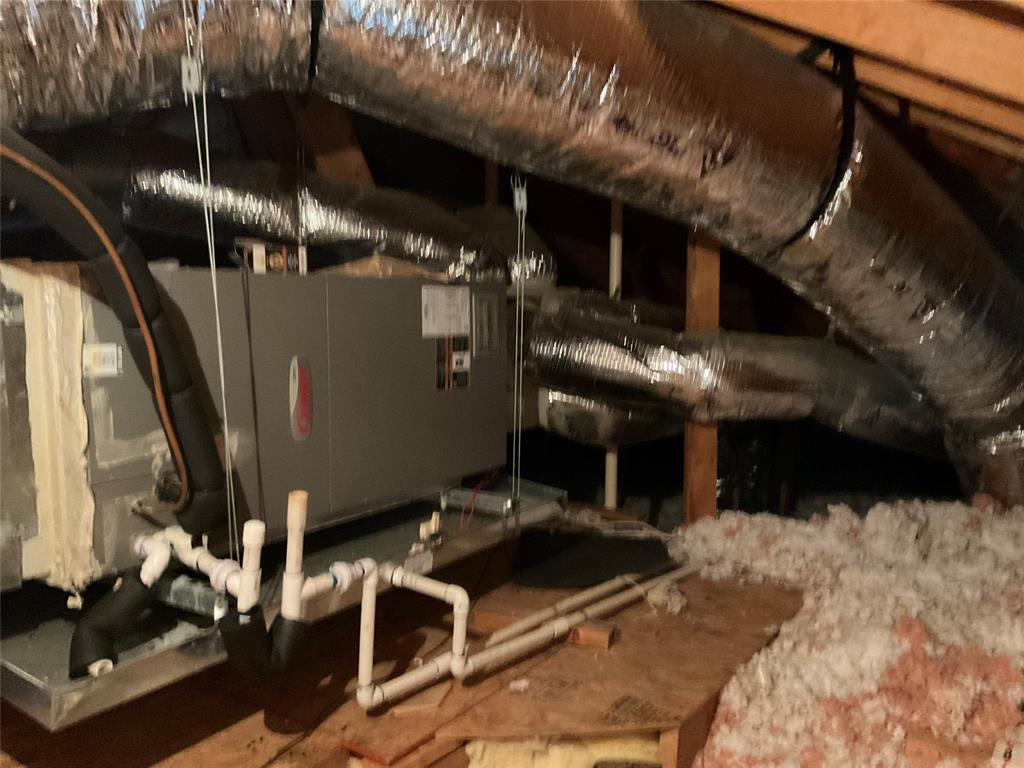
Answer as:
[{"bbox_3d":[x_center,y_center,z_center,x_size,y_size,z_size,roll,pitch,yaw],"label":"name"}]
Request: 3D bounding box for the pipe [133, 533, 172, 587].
[{"bbox_3d":[-0.576,0.281,1.375,0.068,0.085,0.055,3,5,28],"label":"pipe"}]

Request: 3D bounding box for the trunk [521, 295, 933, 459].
[{"bbox_3d":[0.625,0.000,2.540,1.200,0.410,0.340,1,5,17],"label":"trunk"}]

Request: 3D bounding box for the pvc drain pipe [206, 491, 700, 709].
[{"bbox_3d":[0.017,0.375,1.992,0.175,0.479,1.648,4,6,40],"label":"pvc drain pipe"}]

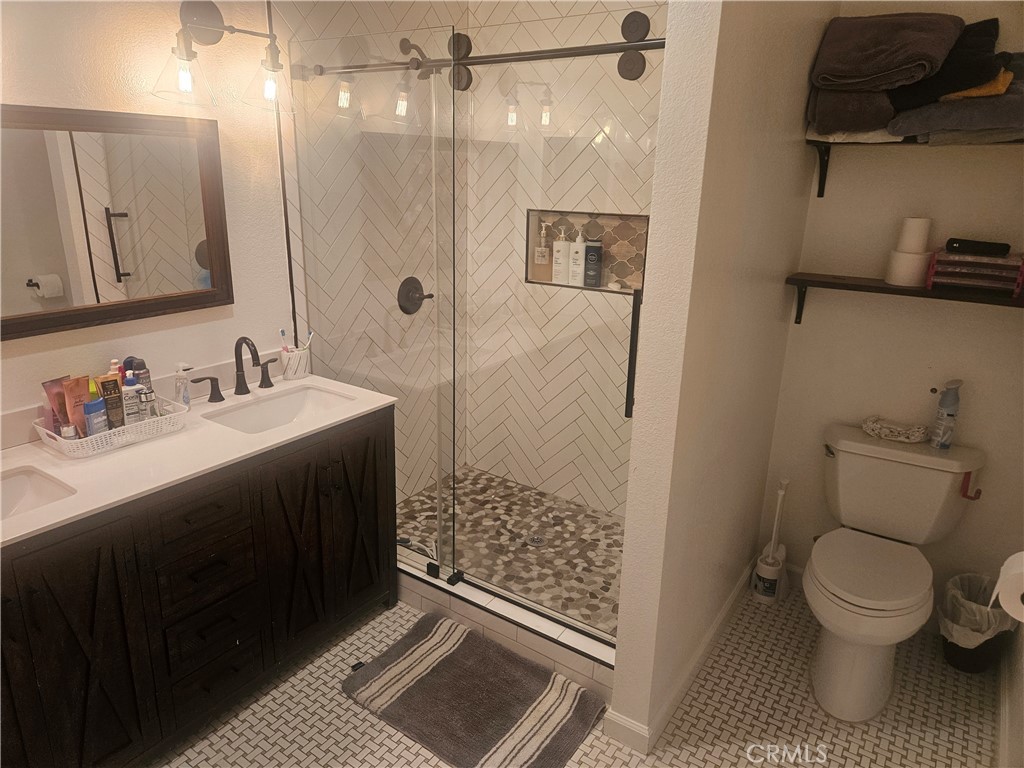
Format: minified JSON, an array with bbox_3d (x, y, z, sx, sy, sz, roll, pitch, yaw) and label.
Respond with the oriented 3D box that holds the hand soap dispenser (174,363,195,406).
[{"bbox_3d":[-1.122,0.006,2.332,0.045,0.166,0.057,13,21,33],"label":"hand soap dispenser"}]

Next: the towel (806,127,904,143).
[{"bbox_3d":[1.145,-0.814,2.249,0.290,0.041,0.207,12,20,31],"label":"towel"}]

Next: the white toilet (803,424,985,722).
[{"bbox_3d":[1.221,0.612,2.282,0.477,0.719,0.689,12,20,31],"label":"white toilet"}]

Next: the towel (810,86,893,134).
[{"bbox_3d":[1.131,-0.887,2.237,0.251,0.133,0.202,12,20,31],"label":"towel"}]

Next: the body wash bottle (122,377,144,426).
[{"bbox_3d":[-1.194,0.043,2.170,0.048,0.183,0.072,13,21,33],"label":"body wash bottle"}]

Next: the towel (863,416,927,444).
[{"bbox_3d":[1.366,0.167,2.432,0.202,0.049,0.079,12,20,31],"label":"towel"}]

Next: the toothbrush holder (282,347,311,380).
[{"bbox_3d":[-0.823,-0.074,2.596,0.089,0.105,0.103,12,20,31],"label":"toothbrush holder"}]

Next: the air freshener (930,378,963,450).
[{"bbox_3d":[1.512,0.104,2.365,0.064,0.244,0.062,-10,21,-31],"label":"air freshener"}]

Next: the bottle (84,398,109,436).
[{"bbox_3d":[-1.168,0.108,1.911,0.032,0.132,0.052,6,18,14],"label":"bottle"}]

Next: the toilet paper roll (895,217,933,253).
[{"bbox_3d":[1.352,-0.500,2.281,0.084,0.104,0.084,13,21,33],"label":"toilet paper roll"}]

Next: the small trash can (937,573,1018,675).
[{"bbox_3d":[1.661,0.879,2.456,0.209,0.275,0.209,13,21,33],"label":"small trash can"}]

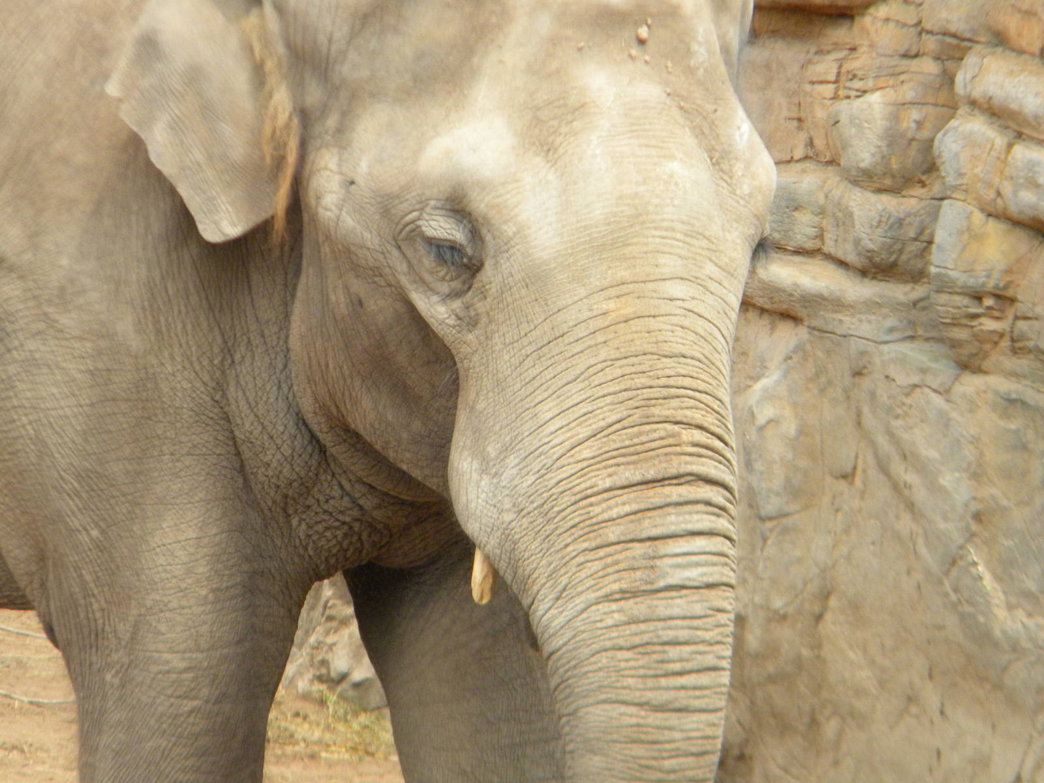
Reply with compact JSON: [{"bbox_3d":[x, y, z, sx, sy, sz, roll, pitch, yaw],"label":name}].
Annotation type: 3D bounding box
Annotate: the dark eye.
[{"bbox_3d":[-0.108,-0.197,12.000,0.057,0.040,0.030,2,5,21],"label":"dark eye"}]

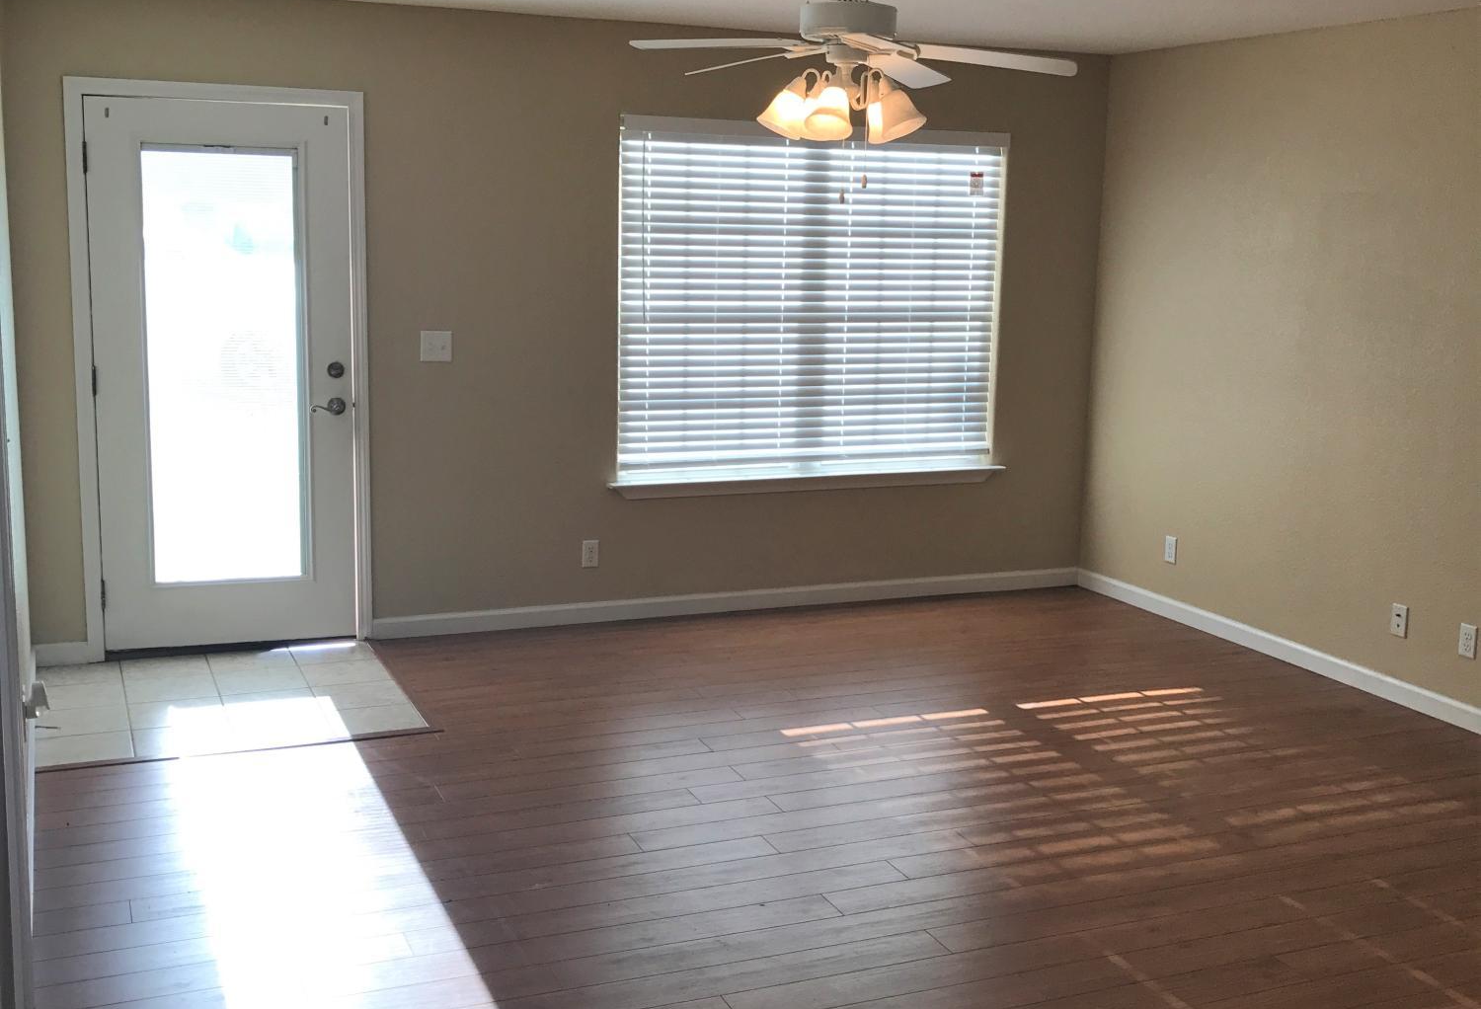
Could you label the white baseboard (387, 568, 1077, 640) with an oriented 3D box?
[{"bbox_3d":[0.081,0.419,6.979,3.340,0.085,0.016,-3,11,-23],"label":"white baseboard"}]

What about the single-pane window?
[{"bbox_3d":[0.339,-0.875,6.861,1.810,1.450,0.075,-3,11,-23],"label":"single-pane window"}]

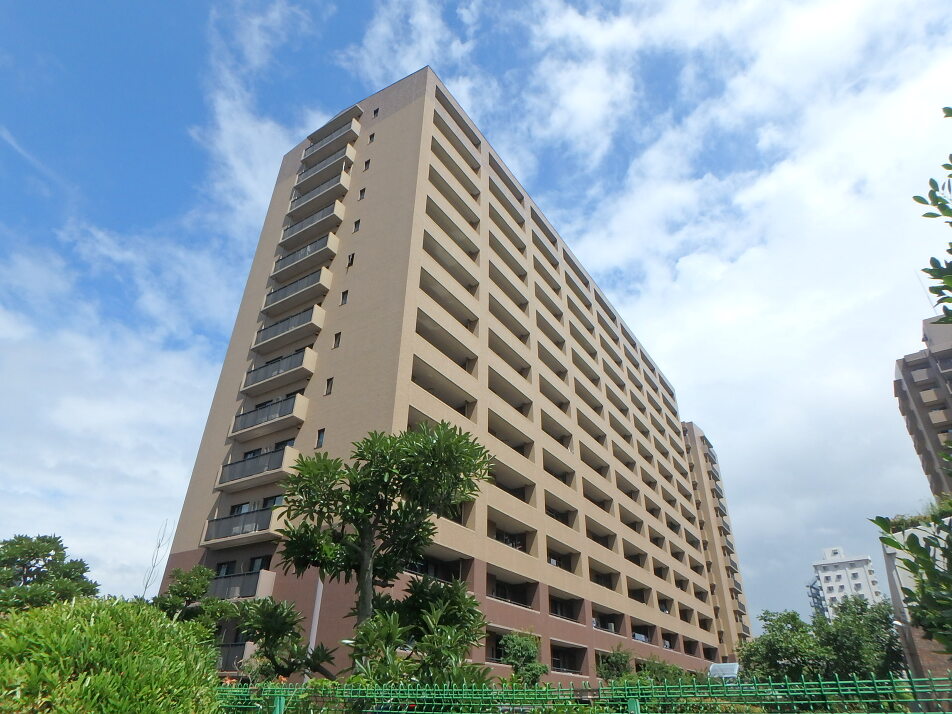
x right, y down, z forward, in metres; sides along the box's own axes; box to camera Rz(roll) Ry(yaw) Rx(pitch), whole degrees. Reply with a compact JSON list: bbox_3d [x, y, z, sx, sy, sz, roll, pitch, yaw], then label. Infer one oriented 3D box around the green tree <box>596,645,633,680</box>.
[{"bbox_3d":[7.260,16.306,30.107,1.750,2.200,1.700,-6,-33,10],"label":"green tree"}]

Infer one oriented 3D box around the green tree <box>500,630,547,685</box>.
[{"bbox_3d":[1.947,13.004,23.398,2.100,3.480,2.100,-2,-32,4],"label":"green tree"}]

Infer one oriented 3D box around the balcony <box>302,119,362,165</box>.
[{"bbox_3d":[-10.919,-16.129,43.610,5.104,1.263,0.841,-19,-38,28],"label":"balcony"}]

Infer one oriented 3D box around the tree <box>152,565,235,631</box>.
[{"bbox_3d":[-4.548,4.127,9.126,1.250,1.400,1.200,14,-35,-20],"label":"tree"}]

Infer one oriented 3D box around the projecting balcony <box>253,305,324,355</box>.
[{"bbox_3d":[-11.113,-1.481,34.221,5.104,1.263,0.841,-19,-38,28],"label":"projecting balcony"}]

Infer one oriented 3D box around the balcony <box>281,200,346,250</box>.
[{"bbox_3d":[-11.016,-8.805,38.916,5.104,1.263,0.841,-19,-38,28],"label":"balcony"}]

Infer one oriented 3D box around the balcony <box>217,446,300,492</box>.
[{"bbox_3d":[-11.269,5.856,29.745,5.079,1.301,0.939,-18,-37,28],"label":"balcony"}]

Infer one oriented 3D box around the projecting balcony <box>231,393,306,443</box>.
[{"bbox_3d":[-11.232,3.405,31.295,5.079,1.301,0.939,-18,-37,28],"label":"projecting balcony"}]

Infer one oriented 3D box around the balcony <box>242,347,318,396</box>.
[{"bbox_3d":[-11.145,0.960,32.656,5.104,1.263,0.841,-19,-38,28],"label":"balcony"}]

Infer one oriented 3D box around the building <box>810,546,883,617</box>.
[{"bbox_3d":[113.259,82.759,169.946,18.500,47.700,16.000,-18,-37,28],"label":"building"}]

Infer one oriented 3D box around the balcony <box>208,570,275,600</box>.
[{"bbox_3d":[-11.346,10.856,26.584,5.079,1.301,0.939,-18,-37,28],"label":"balcony"}]

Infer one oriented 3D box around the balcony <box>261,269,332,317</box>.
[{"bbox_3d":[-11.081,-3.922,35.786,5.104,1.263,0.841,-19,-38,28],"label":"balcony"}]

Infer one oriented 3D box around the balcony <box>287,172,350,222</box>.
[{"bbox_3d":[-11.006,-11.300,40.594,5.079,1.301,0.939,-18,-37,28],"label":"balcony"}]

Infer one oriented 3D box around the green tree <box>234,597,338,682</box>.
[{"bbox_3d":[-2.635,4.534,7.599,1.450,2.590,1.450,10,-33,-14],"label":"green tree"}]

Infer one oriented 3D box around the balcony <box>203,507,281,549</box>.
[{"bbox_3d":[-11.307,8.307,28.195,5.079,1.301,0.939,-18,-37,28],"label":"balcony"}]

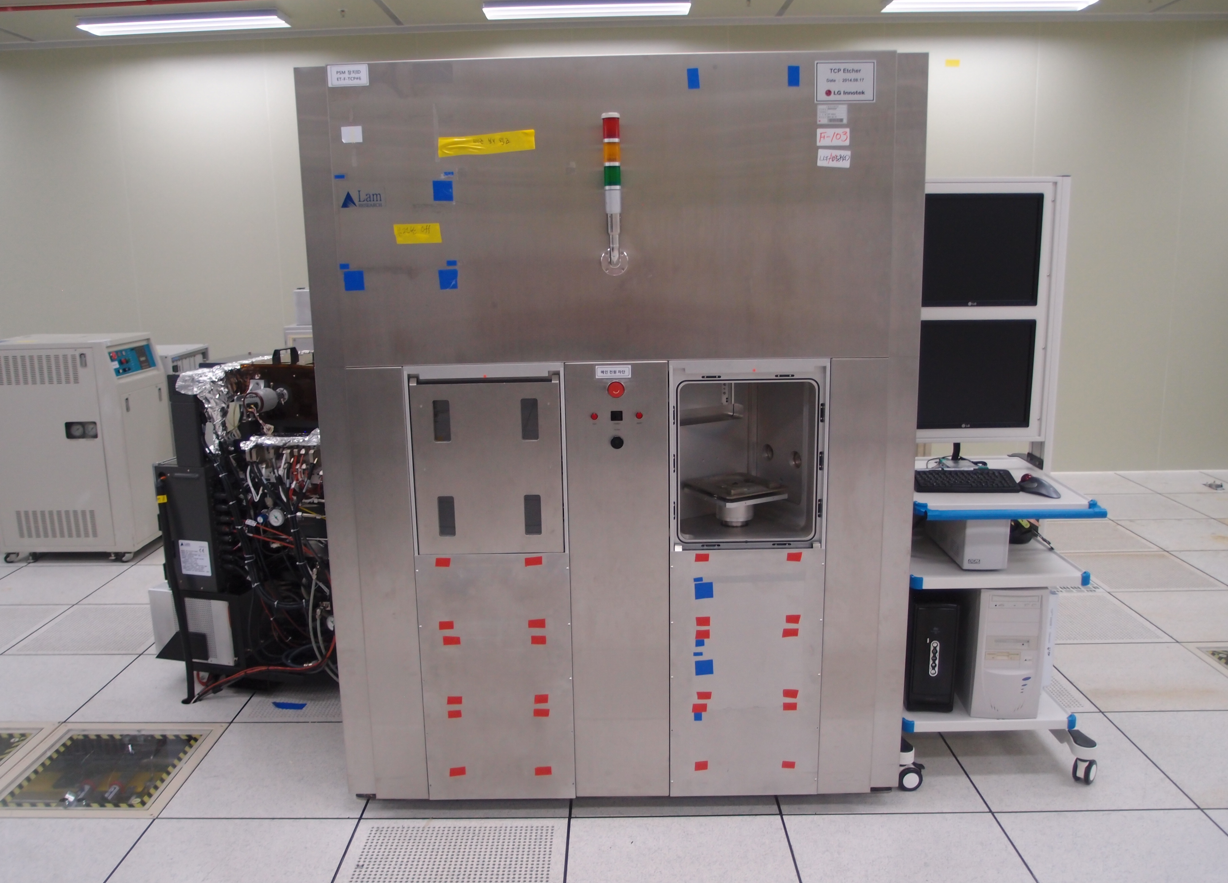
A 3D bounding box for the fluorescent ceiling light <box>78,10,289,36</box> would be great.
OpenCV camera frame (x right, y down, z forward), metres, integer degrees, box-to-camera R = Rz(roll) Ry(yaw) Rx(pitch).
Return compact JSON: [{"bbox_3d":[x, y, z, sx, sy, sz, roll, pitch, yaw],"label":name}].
[{"bbox_3d":[-2.539,-2.482,5.886,1.225,0.060,0.255,0,11,4],"label":"fluorescent ceiling light"}]

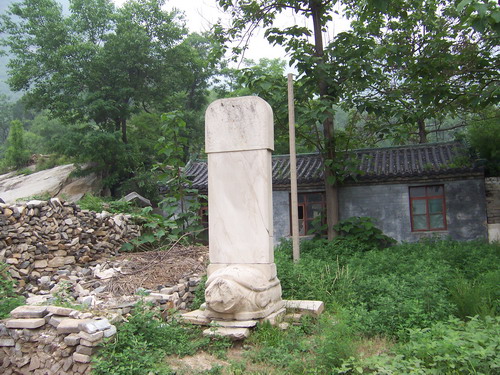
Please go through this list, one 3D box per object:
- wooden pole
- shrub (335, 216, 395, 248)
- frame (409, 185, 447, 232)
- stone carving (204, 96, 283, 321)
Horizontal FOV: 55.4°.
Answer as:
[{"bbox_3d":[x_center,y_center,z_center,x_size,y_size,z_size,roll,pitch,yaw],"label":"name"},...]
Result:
[{"bbox_3d":[0.971,-0.441,10.500,0.135,4.200,0.135,-2,-3,6],"label":"wooden pole"},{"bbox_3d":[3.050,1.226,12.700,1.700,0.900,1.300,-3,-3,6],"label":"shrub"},{"bbox_3d":[5.233,0.611,14.000,1.060,1.360,0.100,-3,-3,5],"label":"frame"},{"bbox_3d":[-0.119,0.253,7.100,0.970,3.240,1.280,-2,-3,19],"label":"stone carving"}]

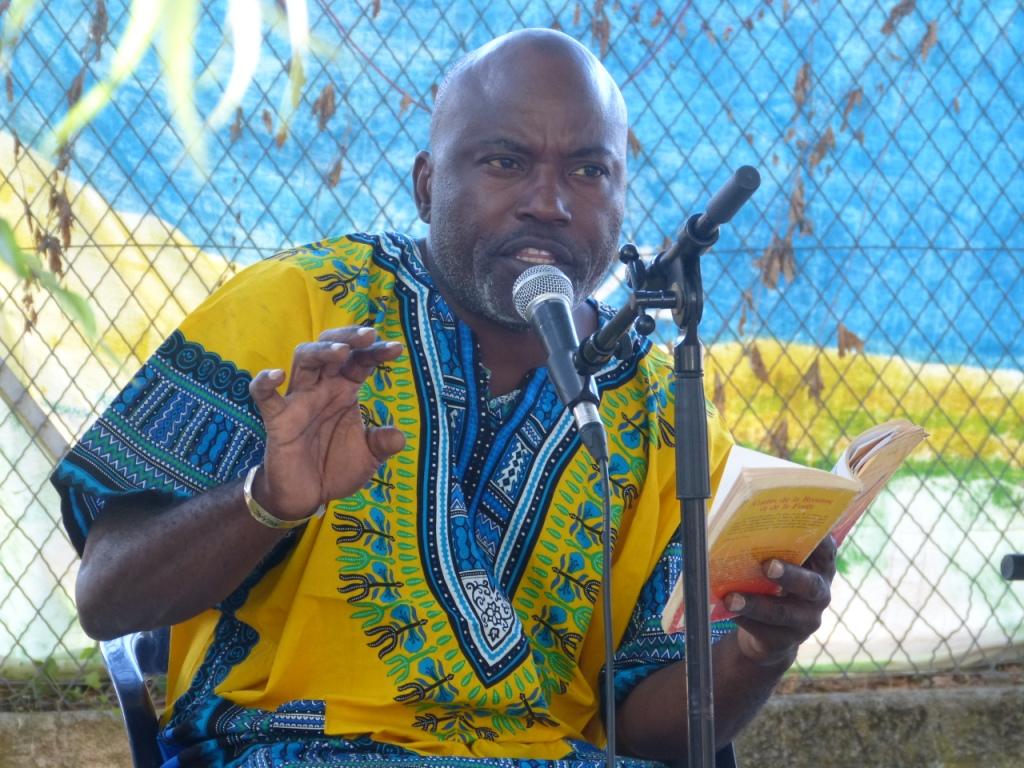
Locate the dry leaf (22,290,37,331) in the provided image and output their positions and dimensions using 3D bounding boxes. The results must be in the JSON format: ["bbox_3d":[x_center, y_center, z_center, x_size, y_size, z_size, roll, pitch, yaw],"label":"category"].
[{"bbox_3d":[-0.703,-0.106,7.330,0.020,0.061,0.012,0,1,16],"label":"dry leaf"}]

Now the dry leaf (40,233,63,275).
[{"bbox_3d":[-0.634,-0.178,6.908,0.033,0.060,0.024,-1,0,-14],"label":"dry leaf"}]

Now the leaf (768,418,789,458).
[{"bbox_3d":[0.403,0.083,7.612,0.030,0.060,0.018,0,1,16],"label":"leaf"}]

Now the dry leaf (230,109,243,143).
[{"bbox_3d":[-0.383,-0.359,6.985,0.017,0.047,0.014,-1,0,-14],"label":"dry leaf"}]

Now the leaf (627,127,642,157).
[{"bbox_3d":[0.174,-0.342,7.151,0.023,0.043,0.018,-1,0,-14],"label":"leaf"}]

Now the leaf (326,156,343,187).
[{"bbox_3d":[-0.261,-0.313,7.445,0.027,0.047,0.016,0,1,16],"label":"leaf"}]

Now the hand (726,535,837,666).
[{"bbox_3d":[0.220,0.176,4.100,0.080,0.105,0.085,20,8,42],"label":"hand"}]

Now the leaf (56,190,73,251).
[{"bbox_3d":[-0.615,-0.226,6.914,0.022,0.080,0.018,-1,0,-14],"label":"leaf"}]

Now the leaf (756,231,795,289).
[{"bbox_3d":[0.399,-0.187,7.611,0.058,0.085,0.035,0,1,16],"label":"leaf"}]

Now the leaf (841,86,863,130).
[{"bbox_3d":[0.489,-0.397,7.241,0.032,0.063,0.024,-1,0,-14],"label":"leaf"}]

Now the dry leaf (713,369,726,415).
[{"bbox_3d":[0.296,0.012,7.186,0.020,0.063,0.016,-1,0,-14],"label":"dry leaf"}]

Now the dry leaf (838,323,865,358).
[{"bbox_3d":[0.489,-0.064,7.241,0.037,0.049,0.024,-1,0,-14],"label":"dry leaf"}]

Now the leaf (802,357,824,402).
[{"bbox_3d":[0.433,-0.006,7.225,0.032,0.066,0.024,-1,0,-14],"label":"leaf"}]

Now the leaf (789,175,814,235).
[{"bbox_3d":[0.414,-0.256,7.220,0.035,0.083,0.024,-1,0,-14],"label":"leaf"}]

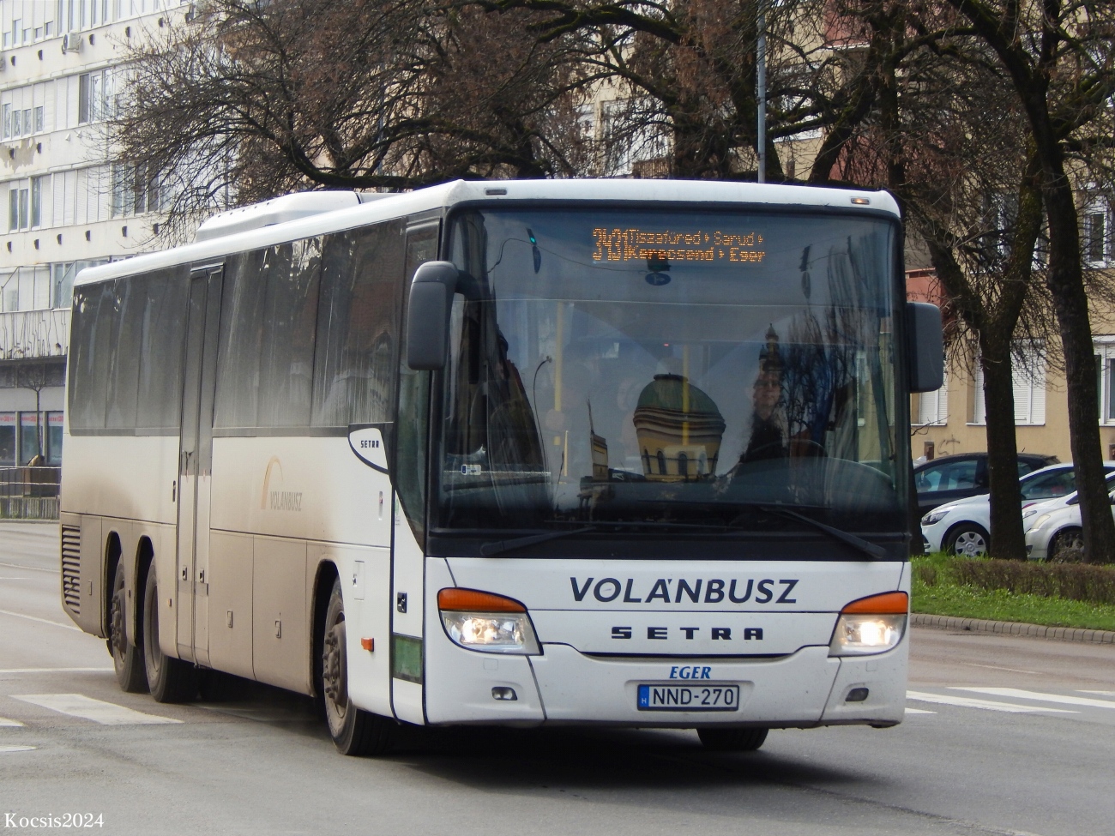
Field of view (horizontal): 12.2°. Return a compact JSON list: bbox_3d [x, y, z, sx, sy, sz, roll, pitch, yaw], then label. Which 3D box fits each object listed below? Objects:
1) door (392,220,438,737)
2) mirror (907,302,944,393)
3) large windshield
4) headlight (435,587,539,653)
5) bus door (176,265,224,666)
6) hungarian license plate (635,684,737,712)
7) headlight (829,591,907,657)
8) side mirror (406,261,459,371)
[{"bbox_3d":[-0.702,0.272,26.161,0.131,2.530,0.795,1,0,-13],"label":"door"},{"bbox_3d":[1.864,-0.364,26.708,0.252,0.464,0.201,1,0,-13],"label":"mirror"},{"bbox_3d":[0.615,-0.192,25.904,2.394,1.715,0.392,1,0,-13],"label":"large windshield"},{"bbox_3d":[-0.329,0.997,25.624,0.490,0.347,0.251,1,0,-13],"label":"headlight"},{"bbox_3d":[-2.237,0.294,32.920,0.121,2.520,1.358,1,0,-13],"label":"bus door"},{"bbox_3d":[0.647,1.378,25.674,0.522,0.118,0.022,1,0,-13],"label":"hungarian license plate"},{"bbox_3d":[1.558,1.022,26.051,0.490,0.347,0.251,1,0,-13],"label":"headlight"},{"bbox_3d":[-0.610,-0.497,25.401,0.246,0.536,0.211,1,0,-13],"label":"side mirror"}]

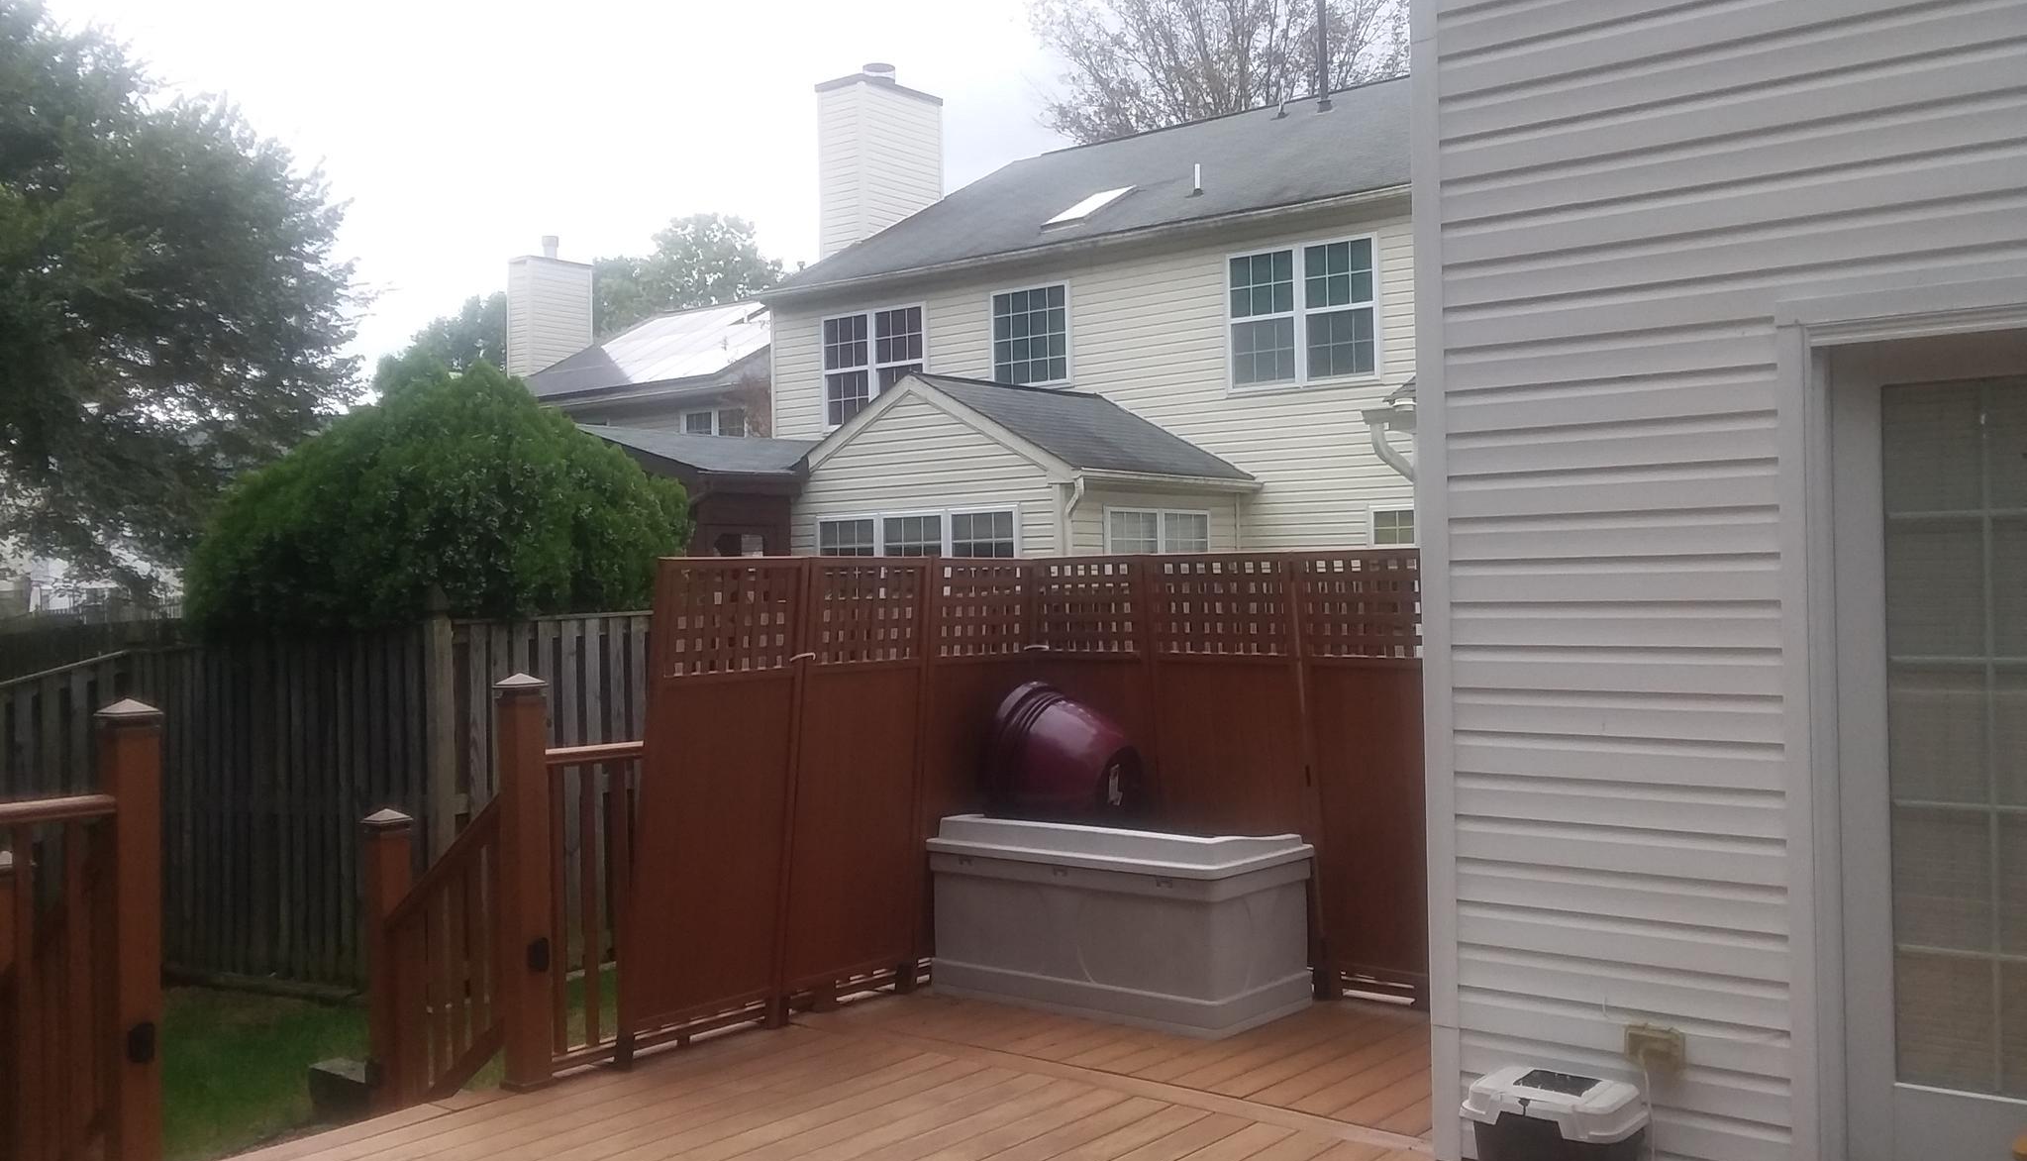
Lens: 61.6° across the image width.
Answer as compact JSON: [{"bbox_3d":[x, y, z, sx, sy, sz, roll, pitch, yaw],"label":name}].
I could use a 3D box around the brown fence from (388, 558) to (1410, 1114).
[{"bbox_3d":[-0.279,0.865,5.953,2.980,1.950,2.640,-1,0,40],"label":"brown fence"}]

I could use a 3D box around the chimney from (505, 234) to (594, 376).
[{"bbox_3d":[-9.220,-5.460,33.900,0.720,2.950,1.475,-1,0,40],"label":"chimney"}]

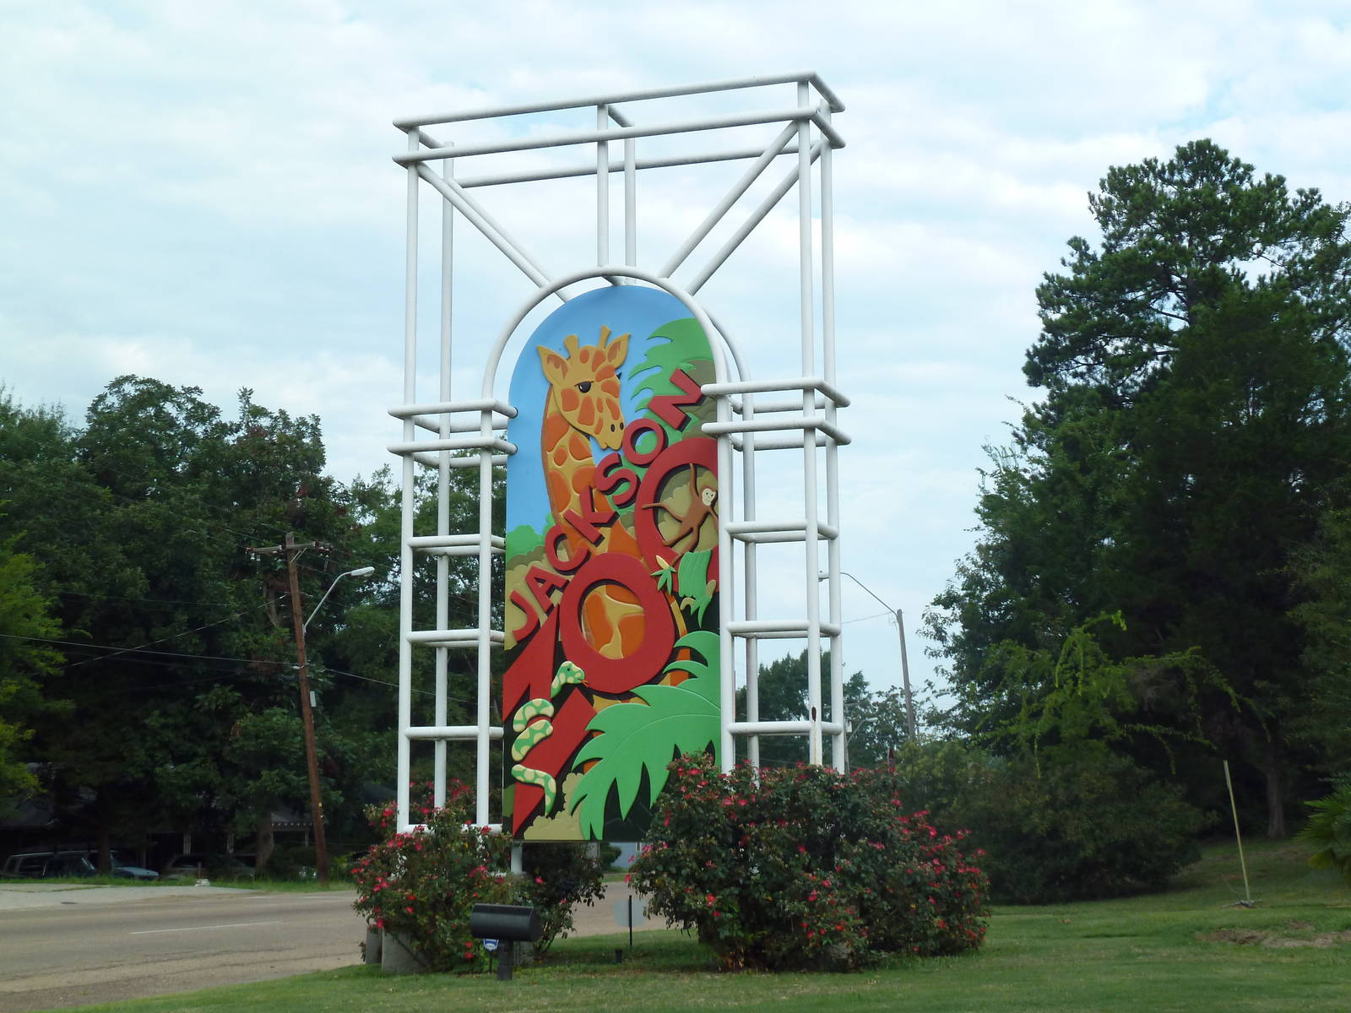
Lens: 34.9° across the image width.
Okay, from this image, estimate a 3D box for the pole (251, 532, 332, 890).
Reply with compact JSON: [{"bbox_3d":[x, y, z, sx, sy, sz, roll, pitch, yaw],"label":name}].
[{"bbox_3d":[-9.168,4.998,53.550,2.450,8.772,0.450,-12,-9,33],"label":"pole"}]

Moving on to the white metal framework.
[{"bbox_3d":[-0.748,-0.310,28.023,5.998,10.008,1.587,-3,-8,19],"label":"white metal framework"}]

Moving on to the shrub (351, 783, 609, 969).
[{"bbox_3d":[-2.567,4.850,28.300,3.300,2.400,2.700,0,-7,0],"label":"shrub"}]

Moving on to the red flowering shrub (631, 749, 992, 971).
[{"bbox_3d":[1.704,4.520,27.400,4.500,2.600,3.000,0,-7,0],"label":"red flowering shrub"}]

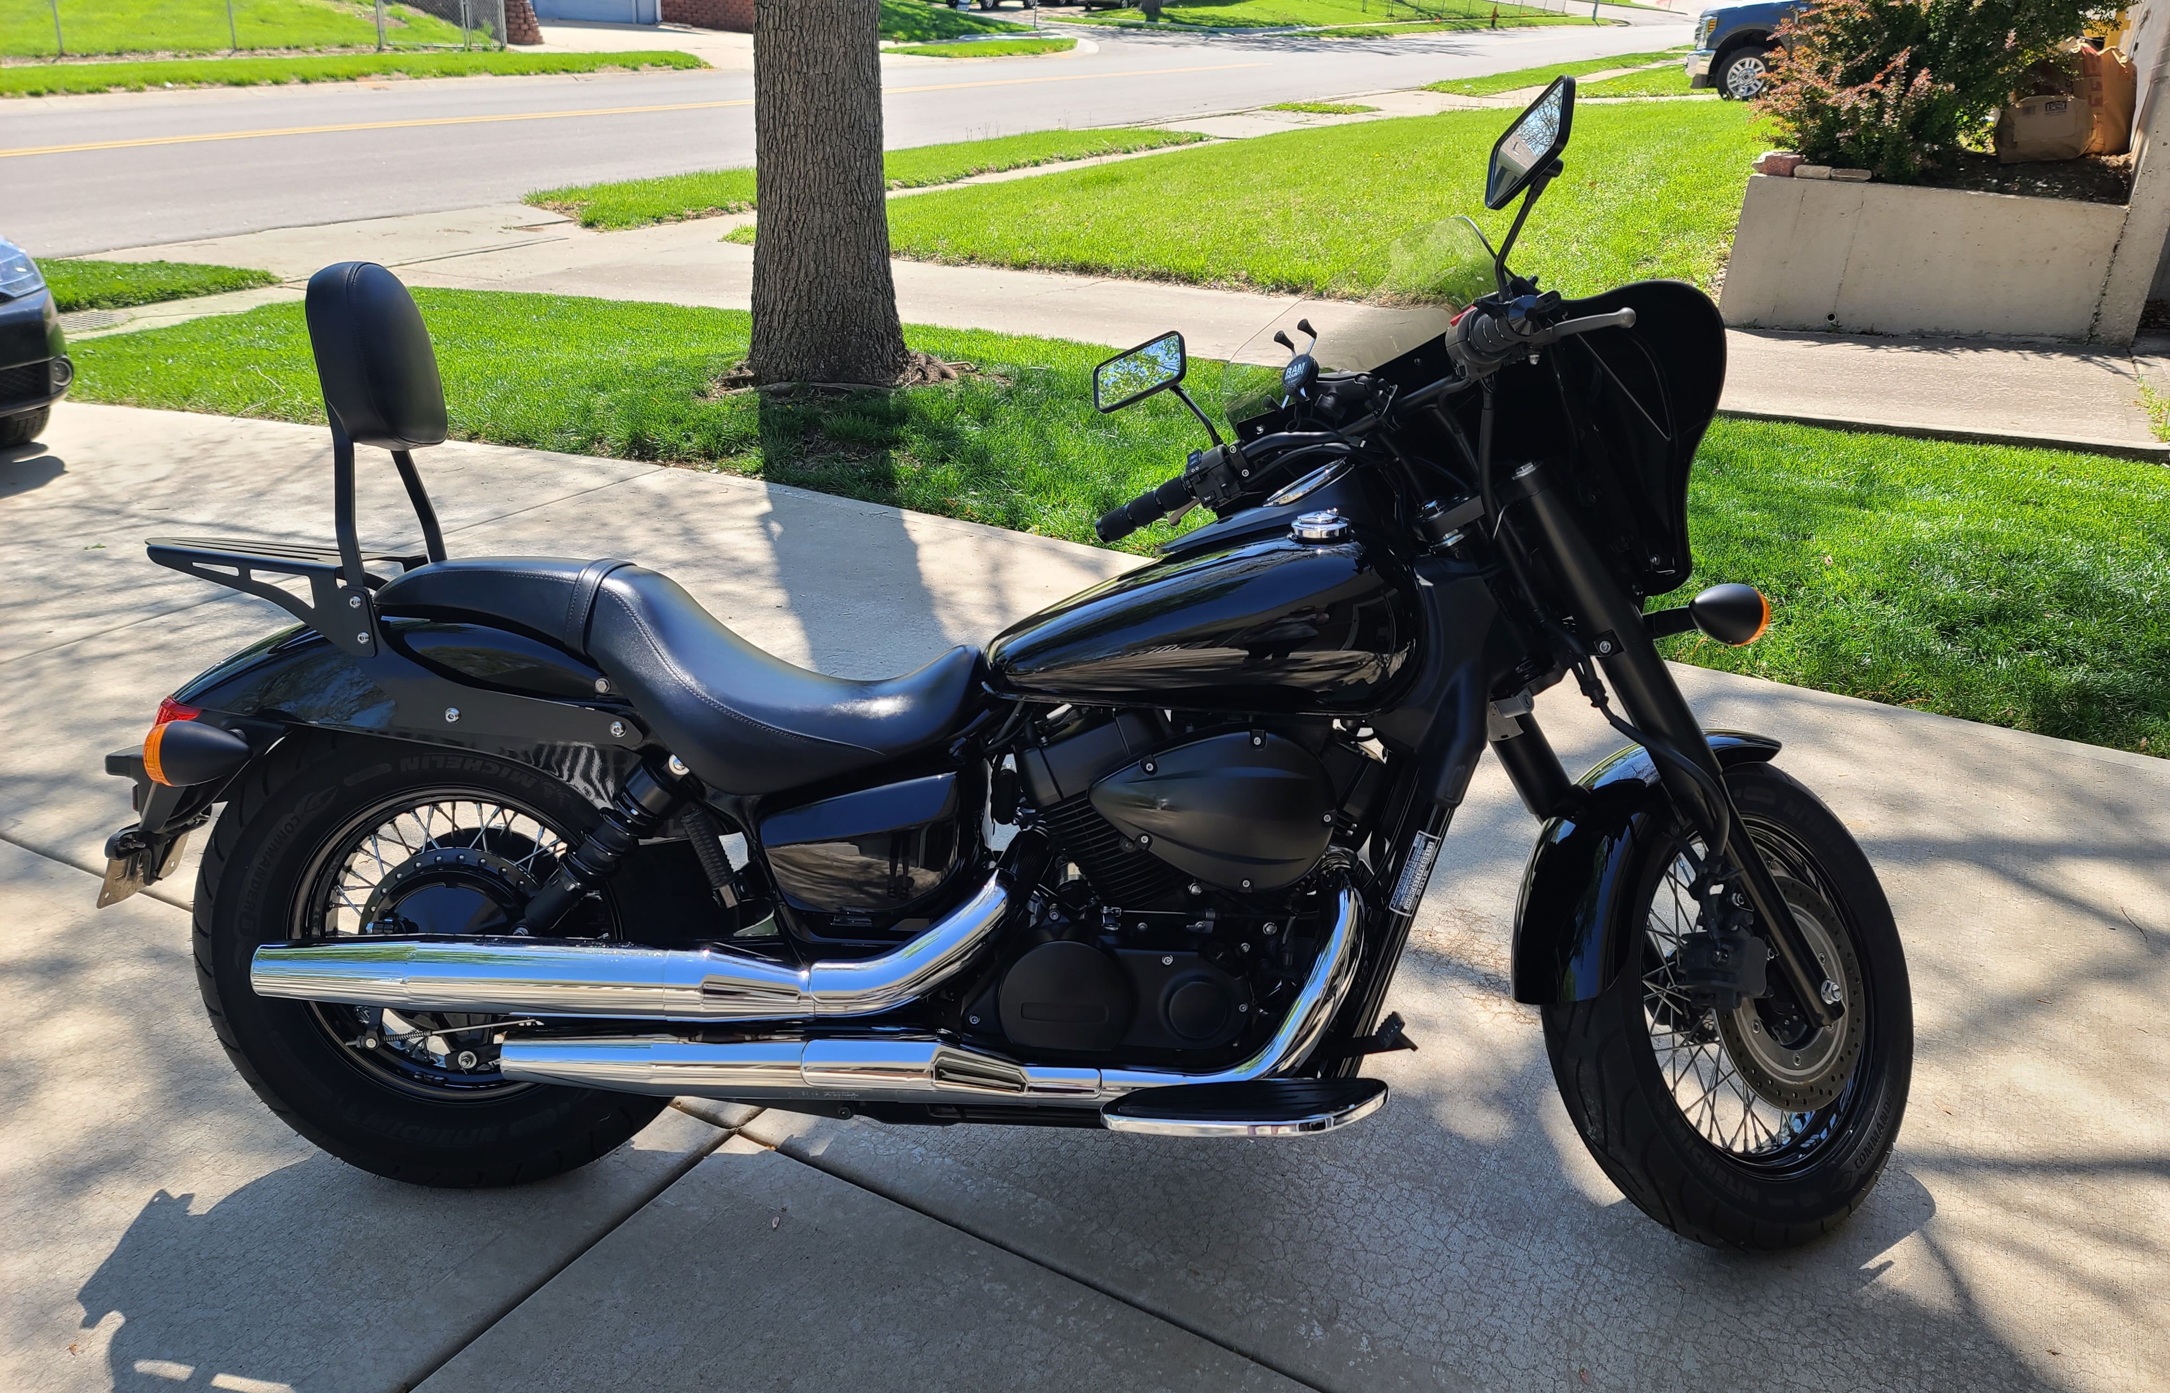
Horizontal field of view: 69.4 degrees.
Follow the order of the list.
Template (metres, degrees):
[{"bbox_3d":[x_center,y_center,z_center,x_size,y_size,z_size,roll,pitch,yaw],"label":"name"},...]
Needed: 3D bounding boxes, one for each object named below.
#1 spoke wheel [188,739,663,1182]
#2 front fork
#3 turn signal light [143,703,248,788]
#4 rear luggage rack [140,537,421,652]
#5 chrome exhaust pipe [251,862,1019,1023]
[{"bbox_3d":[-0.774,0.305,1.959,0.637,0.637,0.160,3,7,-2],"label":"spoke wheel"},{"bbox_3d":[0.674,0.084,1.986,0.120,0.820,0.260,-35,9,-31],"label":"front fork"},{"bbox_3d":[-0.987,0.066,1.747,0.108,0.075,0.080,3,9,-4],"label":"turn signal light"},{"bbox_3d":[-0.948,-0.129,1.897,0.270,0.115,0.230,3,7,-2],"label":"rear luggage rack"},{"bbox_3d":[-0.492,0.263,1.745,0.820,0.190,0.120,3,9,-4],"label":"chrome exhaust pipe"}]

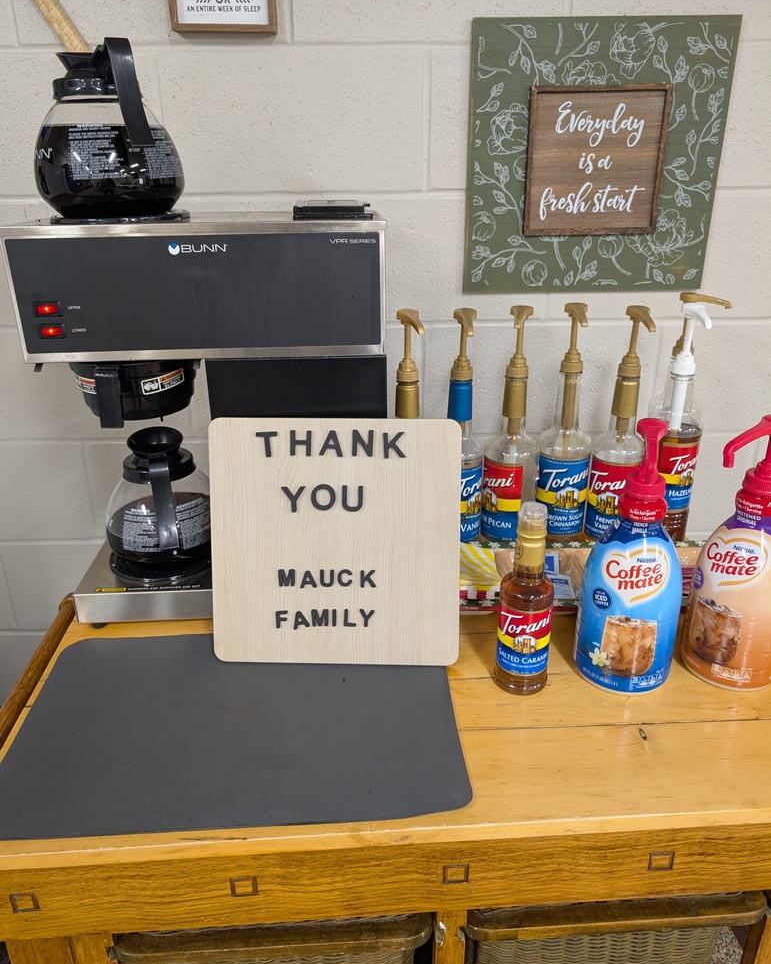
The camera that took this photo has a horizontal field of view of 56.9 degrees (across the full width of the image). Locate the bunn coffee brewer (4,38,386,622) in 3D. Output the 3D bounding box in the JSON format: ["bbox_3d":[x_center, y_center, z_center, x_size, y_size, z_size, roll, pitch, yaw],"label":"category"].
[{"bbox_3d":[-0.209,-0.175,0.939,0.413,0.689,0.245,-1,22,-2],"label":"bunn coffee brewer"}]

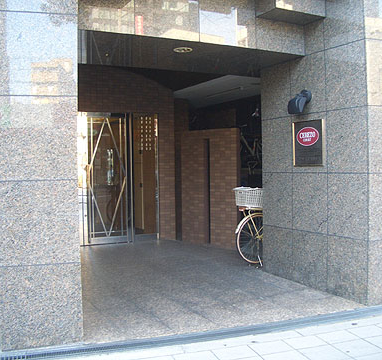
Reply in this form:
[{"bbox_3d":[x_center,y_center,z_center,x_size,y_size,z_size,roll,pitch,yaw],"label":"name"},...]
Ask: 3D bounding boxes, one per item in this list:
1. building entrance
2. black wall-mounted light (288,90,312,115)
[{"bbox_3d":[-1.261,-0.027,8.183,1.500,2.200,0.100,-1,2,-24],"label":"building entrance"},{"bbox_3d":[1.080,-0.758,4.750,0.220,0.235,0.130,-1,2,-24],"label":"black wall-mounted light"}]

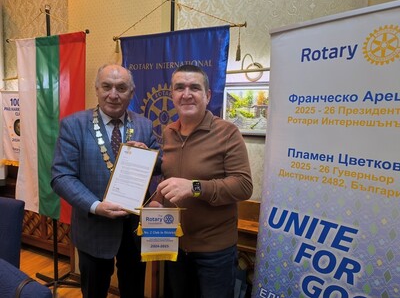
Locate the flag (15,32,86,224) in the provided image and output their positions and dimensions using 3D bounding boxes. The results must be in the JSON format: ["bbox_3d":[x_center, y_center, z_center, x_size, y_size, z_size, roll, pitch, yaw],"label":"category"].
[{"bbox_3d":[-1.260,-0.155,2.210,0.900,1.500,0.100,6,8,27],"label":"flag"}]

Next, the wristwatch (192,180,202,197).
[{"bbox_3d":[-0.011,0.167,1.130,0.040,0.070,0.056,-1,-22,-16],"label":"wristwatch"}]

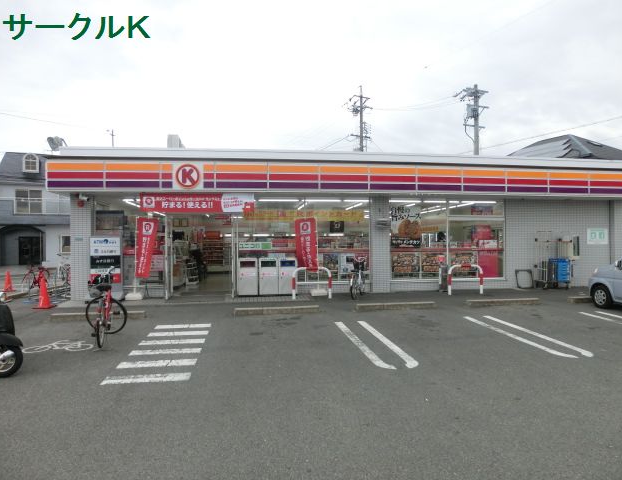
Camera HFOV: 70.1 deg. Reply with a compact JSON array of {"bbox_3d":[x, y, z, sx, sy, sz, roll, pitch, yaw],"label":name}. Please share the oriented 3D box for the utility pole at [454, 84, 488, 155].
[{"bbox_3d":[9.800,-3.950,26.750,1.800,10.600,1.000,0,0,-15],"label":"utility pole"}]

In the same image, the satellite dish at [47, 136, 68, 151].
[{"bbox_3d":[-6.860,-2.610,12.000,0.440,0.400,0.420,0,0,-32],"label":"satellite dish"}]

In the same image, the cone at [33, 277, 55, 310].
[{"bbox_3d":[-6.150,1.215,10.250,0.380,0.700,0.380,0,0,-8],"label":"cone"}]

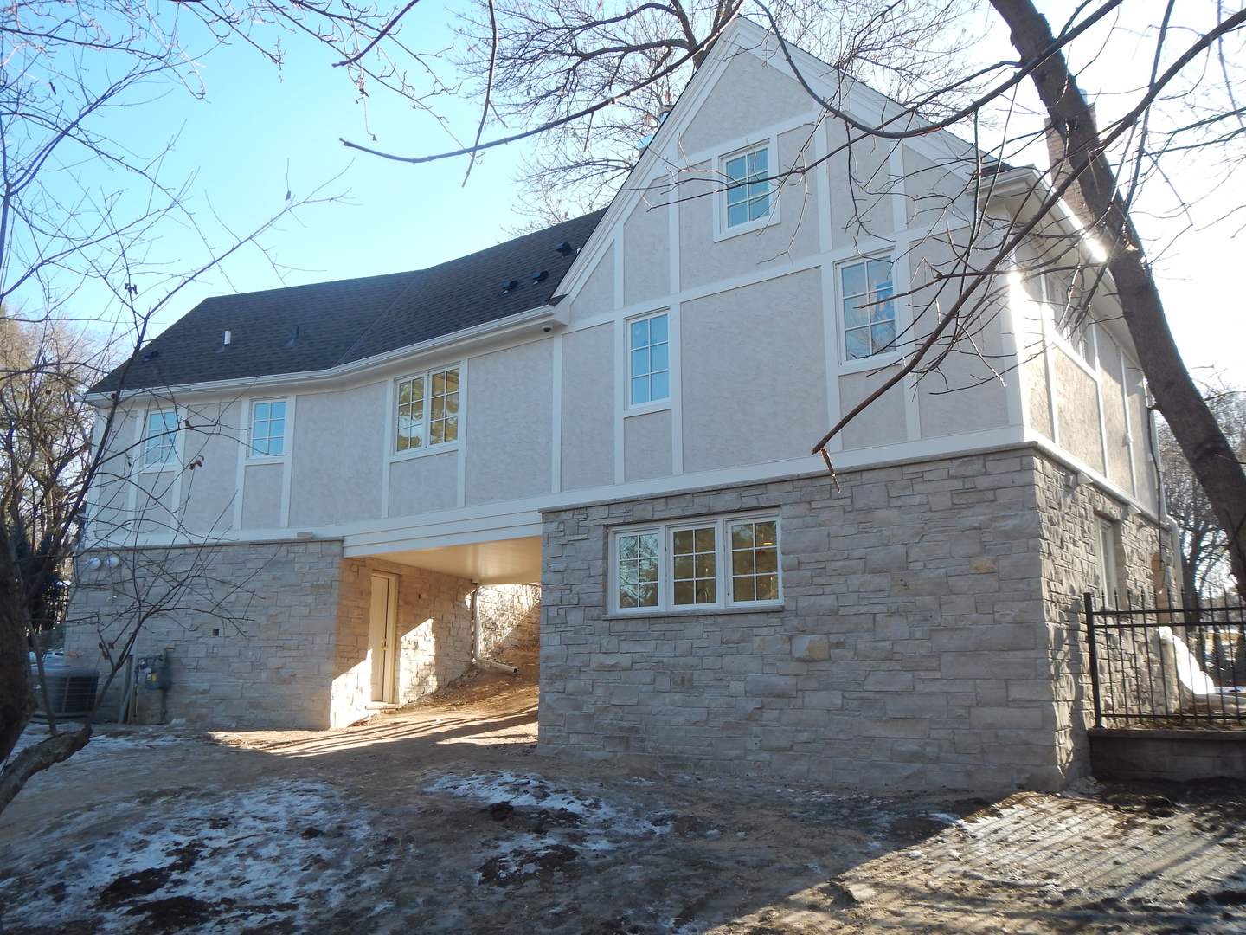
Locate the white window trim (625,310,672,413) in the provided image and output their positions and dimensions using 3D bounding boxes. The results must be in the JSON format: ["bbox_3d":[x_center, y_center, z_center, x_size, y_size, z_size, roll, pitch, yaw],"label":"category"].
[{"bbox_3d":[0.308,-1.303,12.479,0.728,1.190,0.100,-9,-15,36],"label":"white window trim"}]

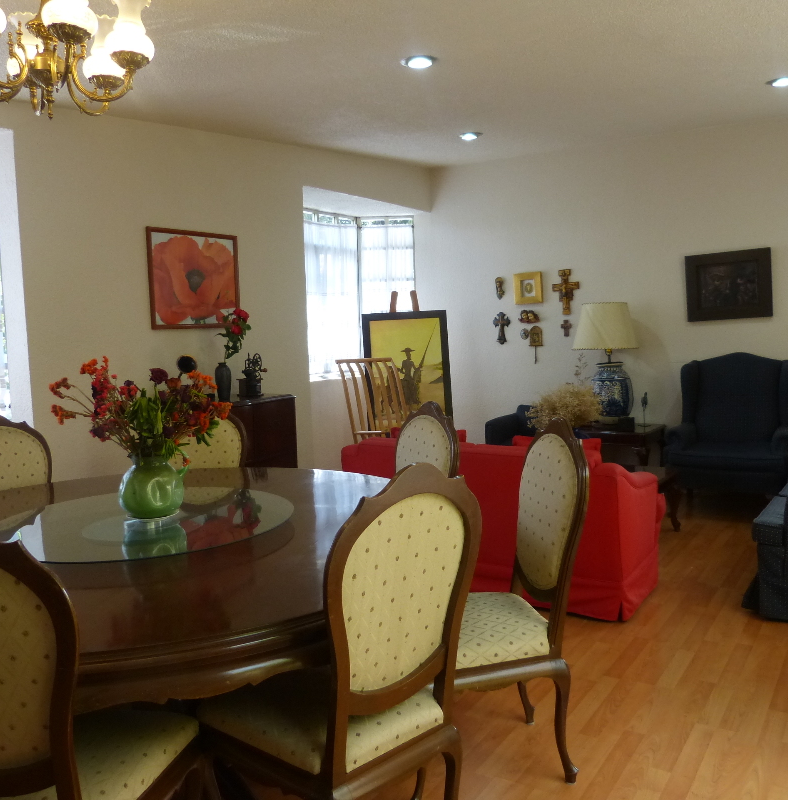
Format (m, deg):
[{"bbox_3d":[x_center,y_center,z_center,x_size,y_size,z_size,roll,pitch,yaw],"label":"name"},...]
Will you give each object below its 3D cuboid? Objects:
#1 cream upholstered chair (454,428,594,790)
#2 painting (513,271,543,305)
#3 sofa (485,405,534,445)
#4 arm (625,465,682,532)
[{"bbox_3d":[0.282,0.606,2.391,0.555,1.085,0.510,-2,6,-11],"label":"cream upholstered chair"},{"bbox_3d":[1.109,-0.925,6.391,0.243,0.253,0.030,-2,5,34],"label":"painting"},{"bbox_3d":[1.273,0.357,6.149,0.840,0.740,0.800,2,7,33],"label":"sofa"},{"bbox_3d":[1.394,0.639,4.795,0.680,0.420,0.640,3,7,33],"label":"arm"}]

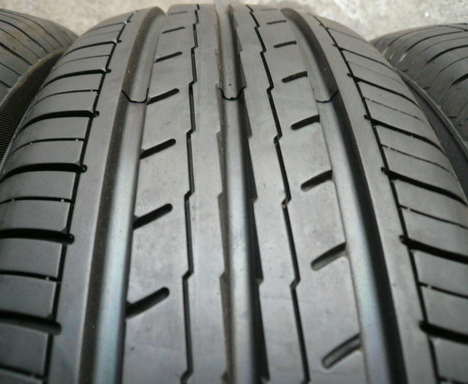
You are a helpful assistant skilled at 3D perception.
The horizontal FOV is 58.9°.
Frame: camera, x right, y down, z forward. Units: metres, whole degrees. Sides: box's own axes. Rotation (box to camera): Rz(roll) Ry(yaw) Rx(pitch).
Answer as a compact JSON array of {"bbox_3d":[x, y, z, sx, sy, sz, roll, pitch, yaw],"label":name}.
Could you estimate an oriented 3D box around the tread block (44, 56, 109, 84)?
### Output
[{"bbox_3d":[-0.068,-0.050,0.181,0.032,0.009,0.015,-8,45,13],"label":"tread block"}]

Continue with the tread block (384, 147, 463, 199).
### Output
[{"bbox_3d":[0.068,-0.005,0.152,0.035,0.009,0.011,17,51,-15],"label":"tread block"}]

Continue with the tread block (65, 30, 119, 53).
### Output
[{"bbox_3d":[-0.069,-0.068,0.201,0.032,0.009,0.014,-10,40,12],"label":"tread block"}]

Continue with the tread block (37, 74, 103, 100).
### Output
[{"bbox_3d":[-0.067,-0.040,0.171,0.032,0.009,0.014,-7,48,14],"label":"tread block"}]

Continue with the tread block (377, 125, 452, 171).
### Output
[{"bbox_3d":[0.068,-0.014,0.158,0.035,0.009,0.011,17,49,-14],"label":"tread block"}]

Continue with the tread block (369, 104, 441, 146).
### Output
[{"bbox_3d":[0.067,-0.025,0.167,0.035,0.009,0.013,18,46,-13],"label":"tread block"}]

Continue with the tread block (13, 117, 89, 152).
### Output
[{"bbox_3d":[-0.066,-0.020,0.153,0.032,0.009,0.013,-6,53,14],"label":"tread block"}]

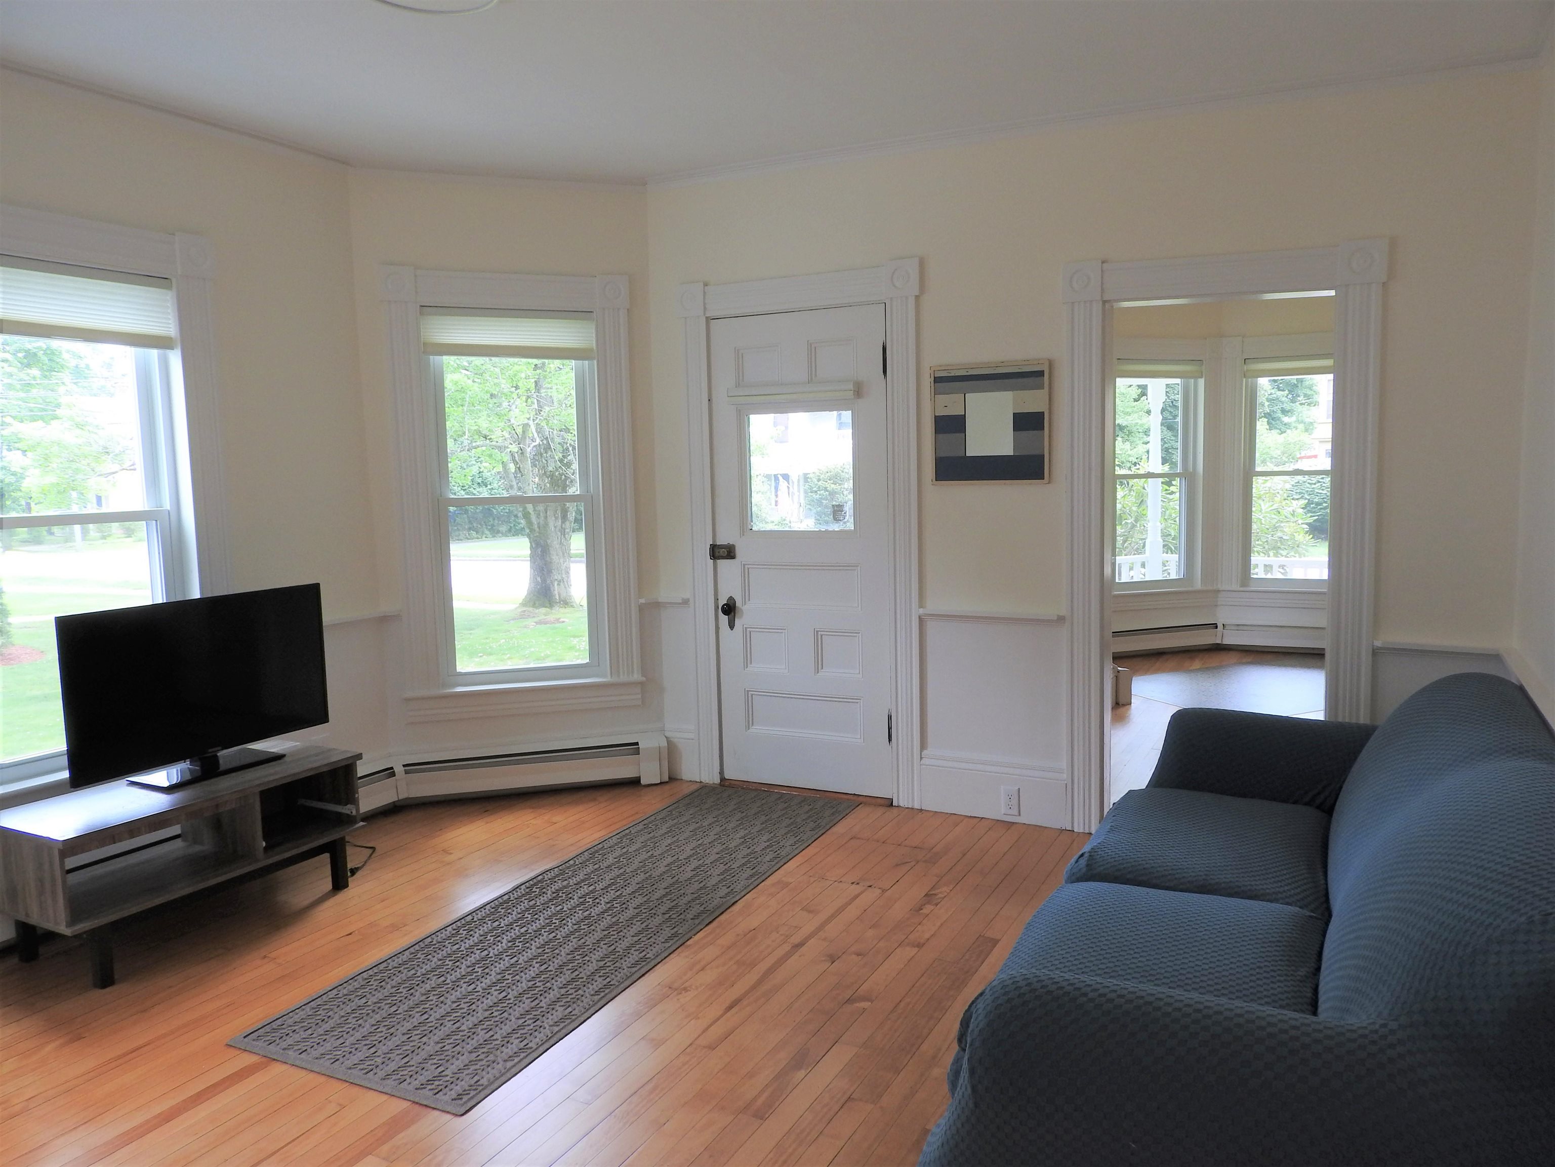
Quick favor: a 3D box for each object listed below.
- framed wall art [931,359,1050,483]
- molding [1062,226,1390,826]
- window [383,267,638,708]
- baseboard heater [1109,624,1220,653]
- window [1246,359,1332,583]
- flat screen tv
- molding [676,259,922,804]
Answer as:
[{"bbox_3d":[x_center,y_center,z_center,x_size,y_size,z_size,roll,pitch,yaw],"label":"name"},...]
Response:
[{"bbox_3d":[0.821,-0.626,4.211,0.471,0.473,0.030,1,6,24],"label":"framed wall art"},{"bbox_3d":[1.595,-0.097,3.933,1.086,2.144,0.140,1,6,24],"label":"molding"},{"bbox_3d":[-1.159,-0.425,4.868,1.077,1.939,0.110,-3,6,-18],"label":"window"},{"bbox_3d":[2.952,0.443,8.176,1.096,0.219,0.080,-3,6,-18],"label":"baseboard heater"},{"bbox_3d":[3.913,-0.837,8.085,0.712,1.733,0.100,1,6,24],"label":"window"},{"bbox_3d":[-1.938,0.341,3.629,0.190,0.595,0.920,2,6,28],"label":"flat screen tv"},{"bbox_3d":[0.106,-0.197,4.662,1.099,2.239,0.100,1,6,24],"label":"molding"}]

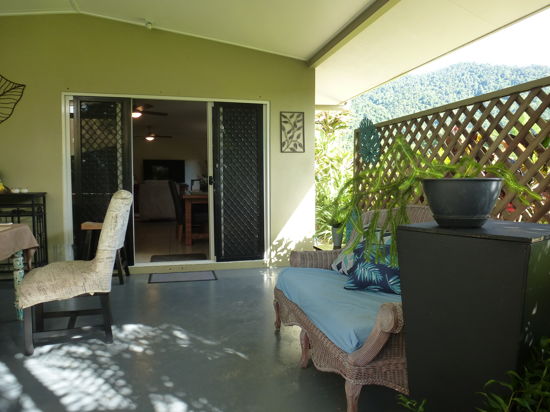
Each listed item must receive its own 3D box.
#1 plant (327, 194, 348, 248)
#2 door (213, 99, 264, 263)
[{"bbox_3d":[0.653,0.167,3.981,0.230,0.530,0.230,-1,4,-14],"label":"plant"},{"bbox_3d":[-0.460,-0.294,4.907,0.647,2.009,0.040,-1,4,-14],"label":"door"}]

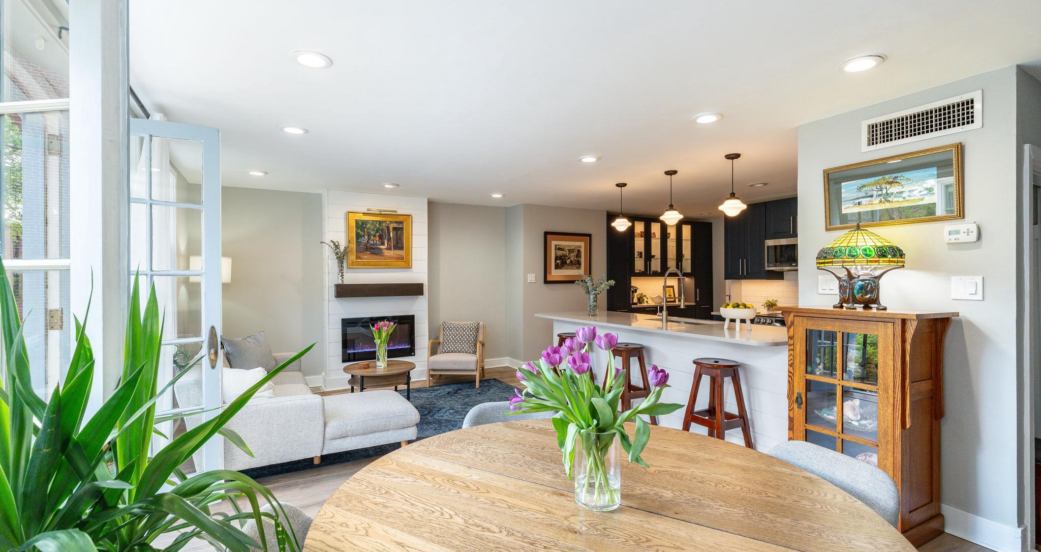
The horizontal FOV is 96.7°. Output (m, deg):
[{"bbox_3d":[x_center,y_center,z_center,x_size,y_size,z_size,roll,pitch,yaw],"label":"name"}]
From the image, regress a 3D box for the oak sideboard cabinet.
[{"bbox_3d":[1.943,0.792,2.648,0.485,1.192,0.720,0,0,-29],"label":"oak sideboard cabinet"}]

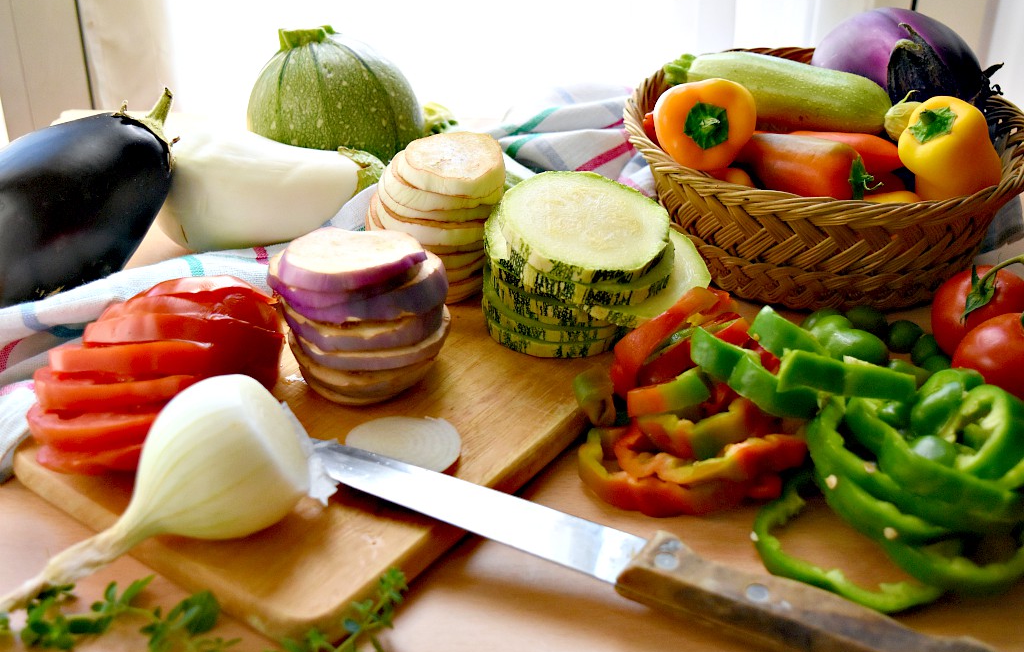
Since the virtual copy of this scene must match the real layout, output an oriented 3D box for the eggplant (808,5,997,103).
[{"bbox_3d":[0.244,-0.160,0.811,0.092,0.084,0.114,-25,37,-39],"label":"eggplant"}]

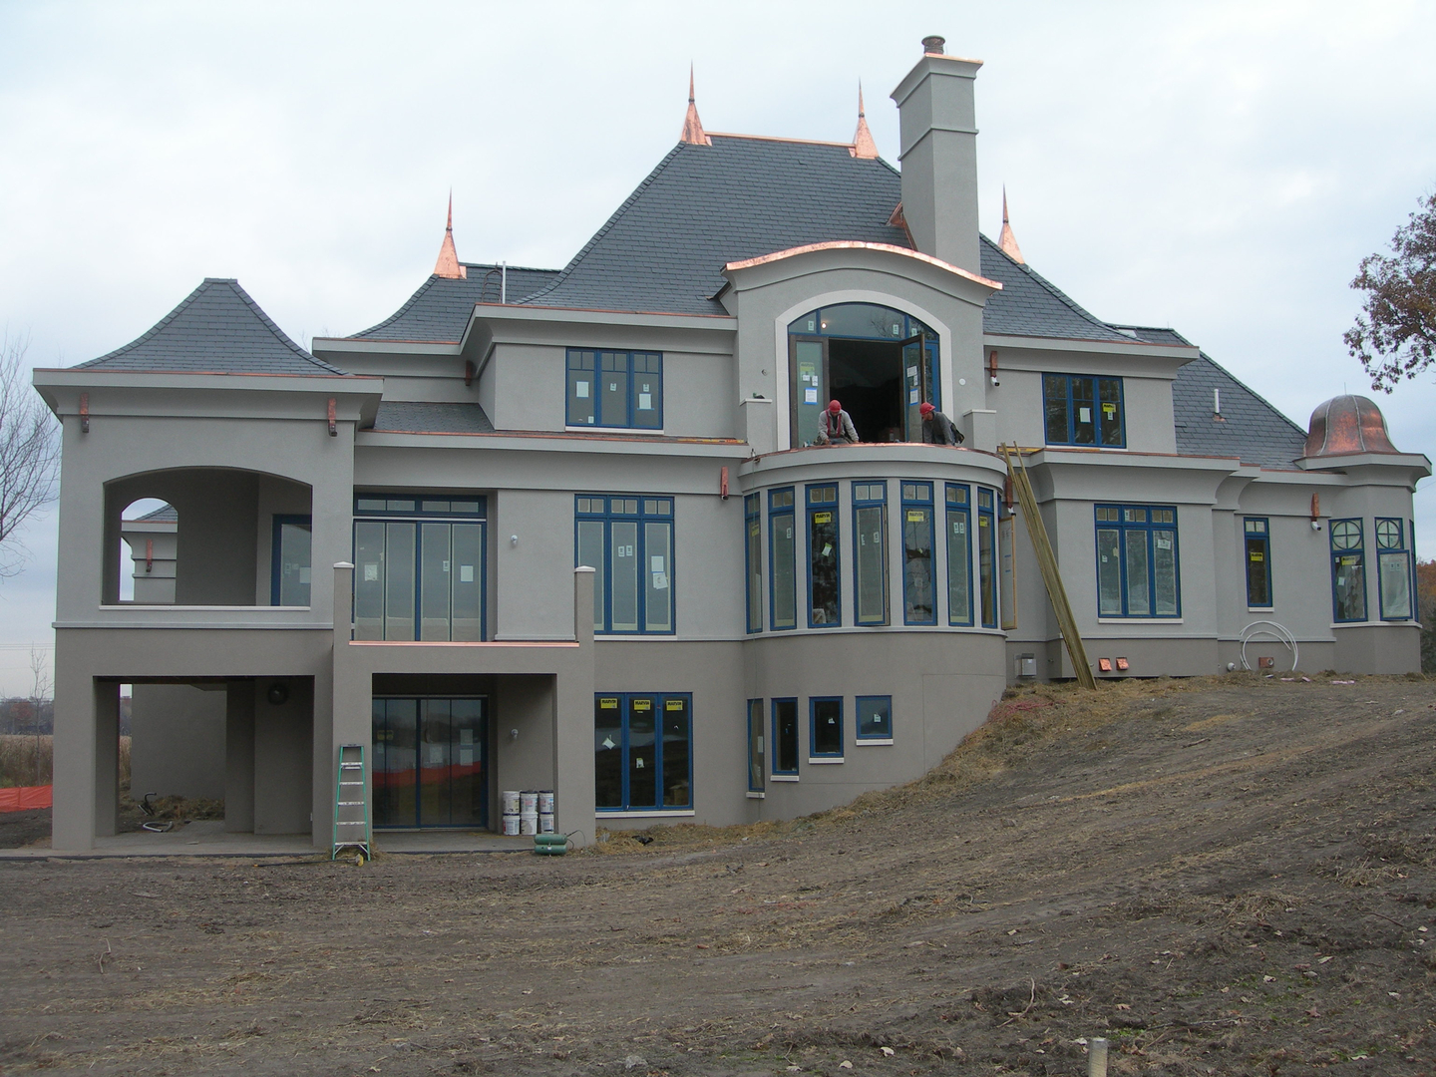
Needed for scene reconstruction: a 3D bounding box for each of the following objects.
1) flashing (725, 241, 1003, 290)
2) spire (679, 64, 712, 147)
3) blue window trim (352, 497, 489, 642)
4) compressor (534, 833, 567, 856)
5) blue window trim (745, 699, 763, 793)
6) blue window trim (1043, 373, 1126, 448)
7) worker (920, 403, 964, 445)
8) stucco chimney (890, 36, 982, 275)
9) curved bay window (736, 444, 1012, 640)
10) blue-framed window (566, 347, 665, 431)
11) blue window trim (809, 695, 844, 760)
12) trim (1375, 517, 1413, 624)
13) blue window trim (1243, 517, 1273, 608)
[{"bbox_3d":[2.815,-5.247,30.268,5.562,0.763,0.500,1,-6,-15],"label":"flashing"},{"bbox_3d":[-0.519,-9.884,36.026,0.660,1.970,0.660,1,-6,-15],"label":"spire"},{"bbox_3d":[-5.555,0.620,29.264,2.531,2.887,0.180,1,-6,-15],"label":"blue window trim"},{"bbox_3d":[-2.728,4.910,25.400,0.530,0.360,0.420,1,-6,-15],"label":"compressor"},{"bbox_3d":[0.720,3.777,28.904,0.130,1.662,0.628,2,-7,-26],"label":"blue window trim"},{"bbox_3d":[7.466,-2.608,32.208,1.853,1.513,0.130,1,-6,-15],"label":"blue window trim"},{"bbox_3d":[3.991,-1.969,28.380,0.800,1.015,0.600,2,-7,-27],"label":"worker"},{"bbox_3d":[4.857,-8.245,34.646,1.330,5.700,2.250,1,-6,-15],"label":"stucco chimney"},{"bbox_3d":[3.190,0.168,29.135,5.300,3.396,2.700,1,-6,-15],"label":"curved bay window"},{"bbox_3d":[-1.875,-2.716,28.750,1.766,1.396,0.140,1,-7,-15],"label":"blue-framed window"},{"bbox_3d":[1.912,3.328,27.794,0.628,1.079,0.130,-3,-7,24],"label":"blue window trim"},{"bbox_3d":[14.597,0.664,34.159,0.702,2.220,0.180,1,-6,-15],"label":"trim"},{"bbox_3d":[11.641,0.526,34.000,0.588,1.930,0.150,1,-6,-15],"label":"blue window trim"}]

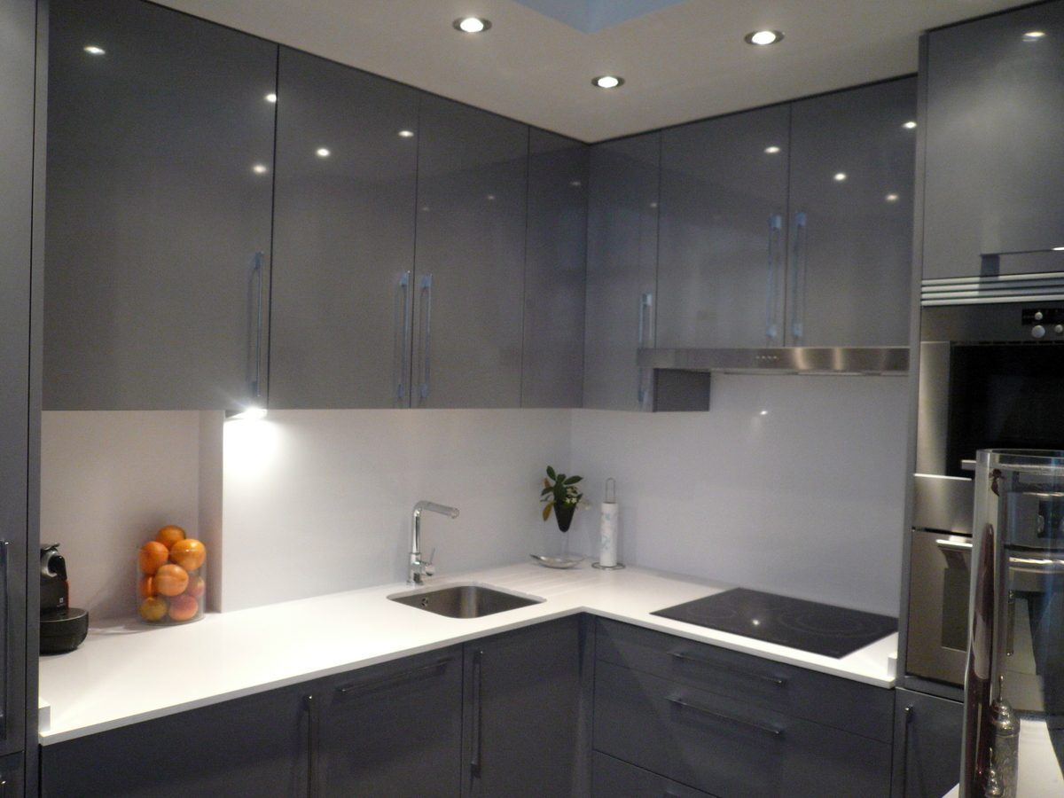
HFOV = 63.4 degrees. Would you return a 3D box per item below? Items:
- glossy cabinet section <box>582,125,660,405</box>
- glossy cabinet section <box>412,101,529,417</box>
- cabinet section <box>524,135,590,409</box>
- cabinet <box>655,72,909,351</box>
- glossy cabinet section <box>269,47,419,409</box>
[{"bbox_3d":[0.417,-0.415,3.023,0.308,0.910,0.339,2,1,45],"label":"glossy cabinet section"},{"bbox_3d":[-0.299,-0.431,2.756,0.339,0.910,0.448,2,1,45],"label":"glossy cabinet section"},{"bbox_3d":[-0.037,-0.427,3.022,0.339,0.910,0.299,2,1,45],"label":"cabinet section"},{"bbox_3d":[0.858,-0.509,2.664,0.870,0.713,0.365,2,1,41],"label":"cabinet"},{"bbox_3d":[-0.613,-0.436,2.436,0.339,0.910,0.448,2,1,45],"label":"glossy cabinet section"}]

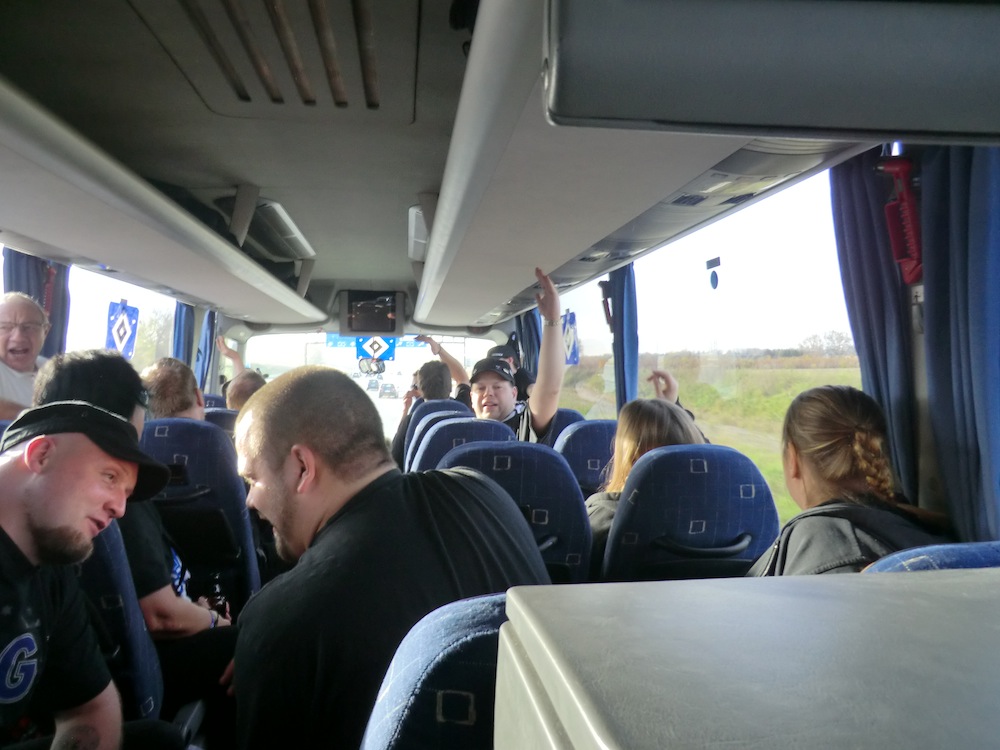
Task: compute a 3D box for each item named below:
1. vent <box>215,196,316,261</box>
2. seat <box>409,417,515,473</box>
[{"bbox_3d":[-1.016,-0.628,3.110,0.220,0.100,1.120,1,0,-8],"label":"vent"},{"bbox_3d":[-0.141,0.709,2.839,0.450,1.100,0.670,1,0,-8],"label":"seat"}]

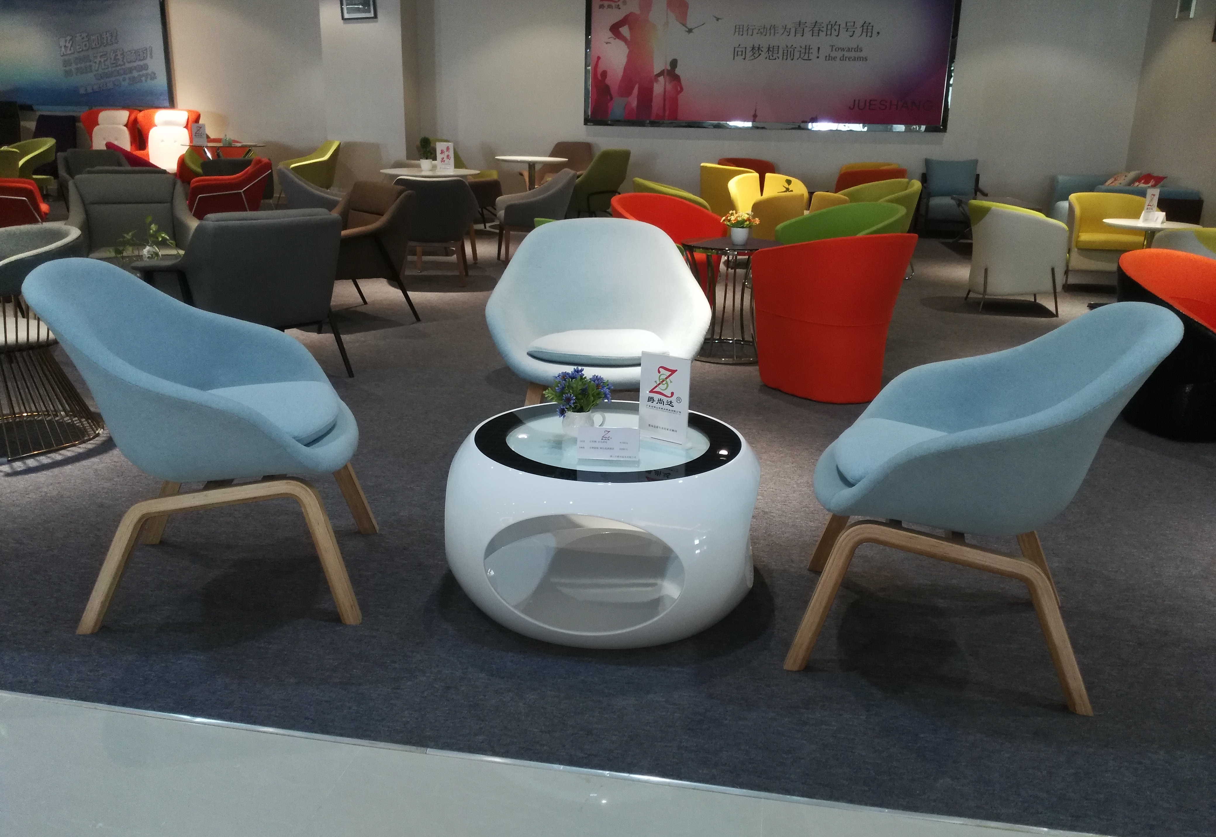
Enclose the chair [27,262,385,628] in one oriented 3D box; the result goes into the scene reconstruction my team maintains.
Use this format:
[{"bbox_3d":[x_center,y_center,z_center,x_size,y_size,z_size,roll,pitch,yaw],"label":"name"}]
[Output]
[{"bbox_3d":[-0.973,0.022,2.374,0.740,0.810,0.755,-1,17,-8],"label":"chair"}]

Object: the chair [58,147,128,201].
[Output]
[{"bbox_3d":[-5.021,-2.215,9.602,0.720,0.780,0.720,-9,19,-32],"label":"chair"}]

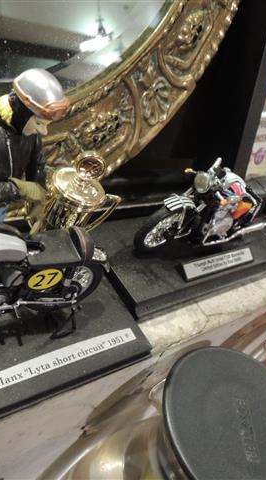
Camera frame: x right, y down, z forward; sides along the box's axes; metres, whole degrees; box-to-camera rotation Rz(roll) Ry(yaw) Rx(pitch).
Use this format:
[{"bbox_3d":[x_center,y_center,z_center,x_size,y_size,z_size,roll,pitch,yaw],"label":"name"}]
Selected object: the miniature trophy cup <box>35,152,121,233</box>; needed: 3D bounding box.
[{"bbox_3d":[-0.040,-0.029,0.316,0.061,0.071,0.044,15,41,-20],"label":"miniature trophy cup"}]

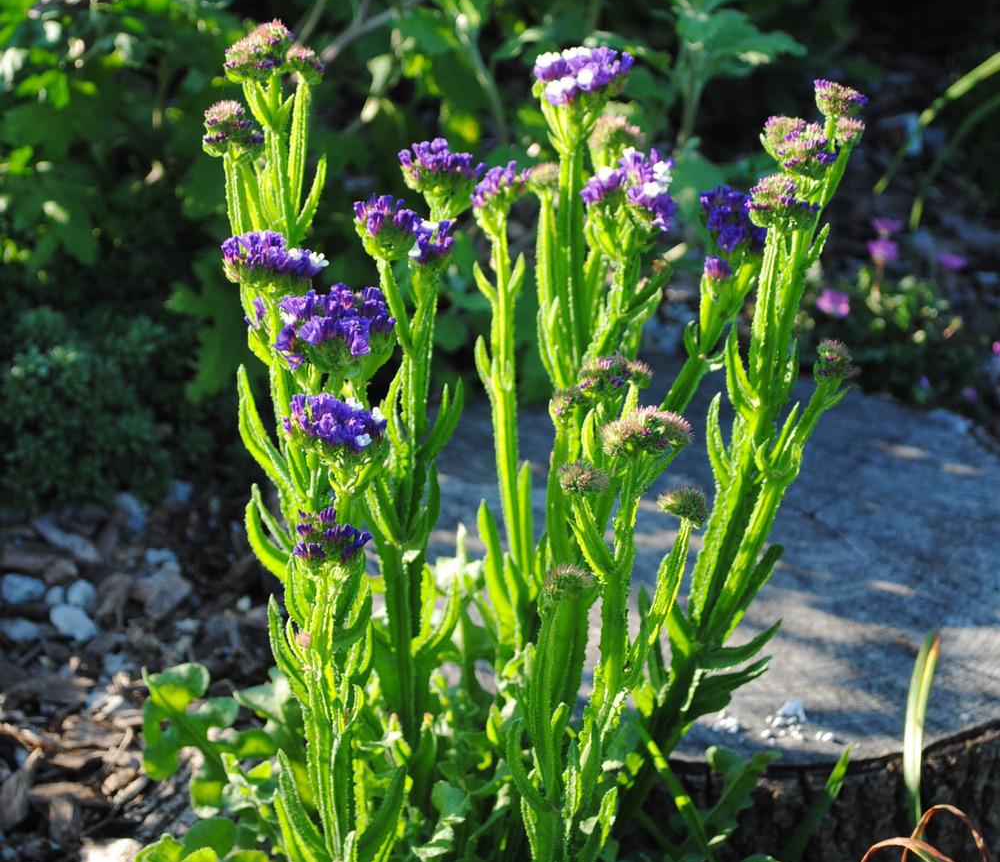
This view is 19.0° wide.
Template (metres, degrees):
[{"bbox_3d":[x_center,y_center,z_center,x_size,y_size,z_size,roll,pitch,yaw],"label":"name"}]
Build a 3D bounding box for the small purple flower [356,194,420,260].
[{"bbox_3d":[-0.044,-0.080,1.180,0.026,0.025,0.025,-8,25,0],"label":"small purple flower"}]

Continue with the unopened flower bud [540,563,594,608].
[{"bbox_3d":[0.027,0.061,1.190,0.021,0.011,0.017,0,28,0],"label":"unopened flower bud"}]

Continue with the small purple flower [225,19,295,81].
[{"bbox_3d":[-0.099,-0.156,1.230,0.029,0.022,0.026,0,29,0],"label":"small purple flower"}]

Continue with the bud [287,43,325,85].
[{"bbox_3d":[-0.082,-0.155,1.260,0.017,0.017,0.017,0,25,0],"label":"bud"}]

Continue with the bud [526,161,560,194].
[{"bbox_3d":[0.016,-0.098,1.150,0.013,0.009,0.013,0,28,0],"label":"bud"}]

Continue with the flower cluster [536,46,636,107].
[{"bbox_3d":[0.032,-0.135,1.140,0.039,0.015,0.030,0,28,0],"label":"flower cluster"}]

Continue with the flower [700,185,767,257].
[{"bbox_3d":[0.102,-0.091,1.300,0.029,0.029,0.027,0,25,0],"label":"flower"}]

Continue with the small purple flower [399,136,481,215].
[{"bbox_3d":[-0.025,-0.107,1.260,0.035,0.028,0.032,0,29,0],"label":"small purple flower"}]

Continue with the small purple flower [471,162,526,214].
[{"bbox_3d":[-0.001,-0.092,1.140,0.021,0.014,0.018,0,28,0],"label":"small purple flower"}]

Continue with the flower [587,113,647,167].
[{"bbox_3d":[0.045,-0.113,1.160,0.021,0.016,0.019,0,28,0],"label":"flower"}]

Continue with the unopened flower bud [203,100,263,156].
[{"bbox_3d":[-0.113,-0.128,1.260,0.026,0.022,0.024,0,25,0],"label":"unopened flower bud"}]

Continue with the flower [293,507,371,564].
[{"bbox_3d":[-0.068,0.042,1.210,0.031,0.021,0.028,0,25,0],"label":"flower"}]

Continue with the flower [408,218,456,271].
[{"bbox_3d":[-0.025,-0.071,1.125,0.018,0.013,0.016,0,28,0],"label":"flower"}]

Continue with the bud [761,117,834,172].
[{"bbox_3d":[0.123,-0.119,1.240,0.030,0.019,0.027,0,29,0],"label":"bud"}]

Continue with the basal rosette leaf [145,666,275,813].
[{"bbox_3d":[-0.126,0.134,1.300,0.059,0.050,0.045,0,28,0],"label":"basal rosette leaf"}]

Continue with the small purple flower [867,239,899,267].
[{"bbox_3d":[0.267,-0.124,2.080,0.022,0.016,0.021,0,29,0],"label":"small purple flower"}]

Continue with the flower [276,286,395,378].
[{"bbox_3d":[-0.068,-0.042,1.240,0.050,0.032,0.042,0,29,0],"label":"flower"}]

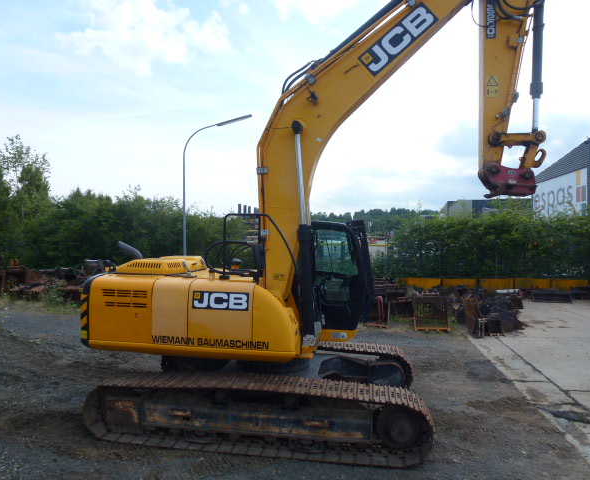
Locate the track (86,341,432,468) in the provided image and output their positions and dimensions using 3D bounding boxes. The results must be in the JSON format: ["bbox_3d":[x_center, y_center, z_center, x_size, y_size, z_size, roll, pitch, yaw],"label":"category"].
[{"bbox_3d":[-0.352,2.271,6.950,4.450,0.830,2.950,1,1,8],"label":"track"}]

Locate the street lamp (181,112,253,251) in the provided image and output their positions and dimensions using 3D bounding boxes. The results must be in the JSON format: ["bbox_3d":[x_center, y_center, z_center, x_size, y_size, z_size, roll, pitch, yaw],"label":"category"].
[{"bbox_3d":[-3.402,-1.533,19.531,3.150,8.000,0.320,0,1,8],"label":"street lamp"}]

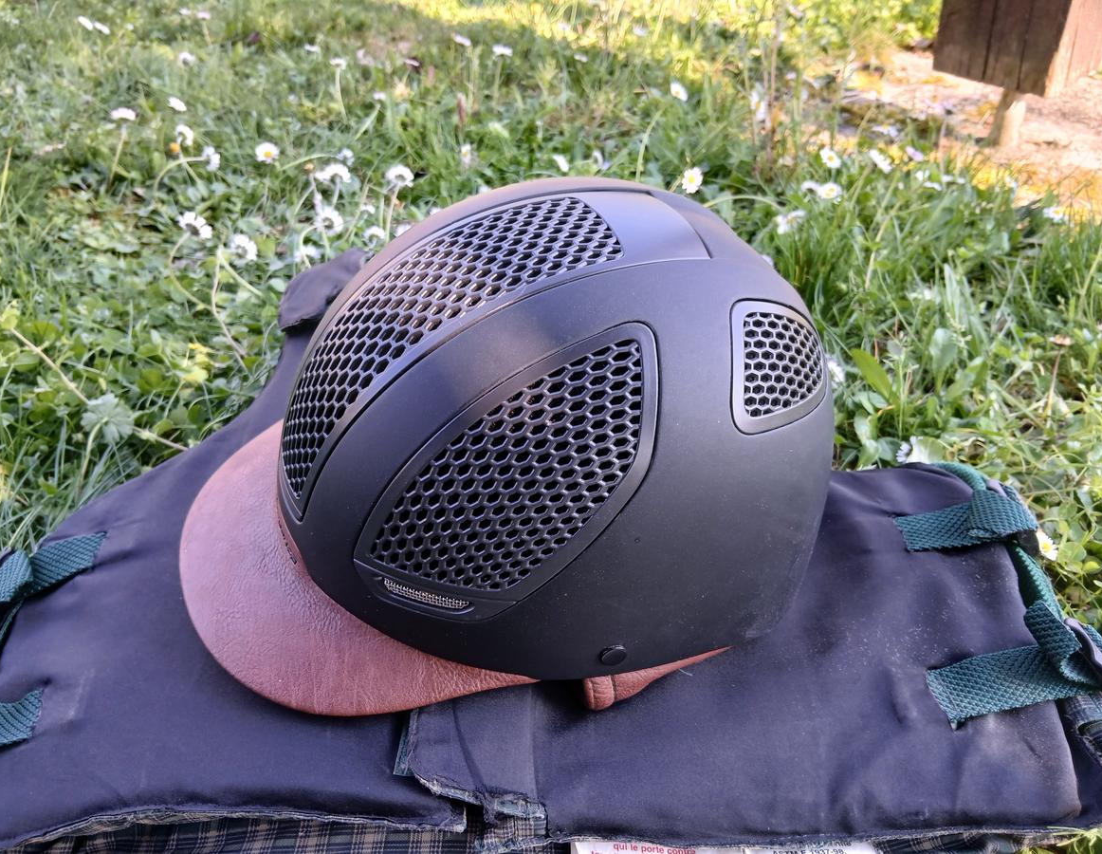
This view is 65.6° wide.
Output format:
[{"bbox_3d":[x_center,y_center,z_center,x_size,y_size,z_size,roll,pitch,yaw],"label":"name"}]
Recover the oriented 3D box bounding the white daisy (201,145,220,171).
[{"bbox_3d":[-0.315,-0.248,0.790,0.012,0.023,0.023,-9,0,-21],"label":"white daisy"}]

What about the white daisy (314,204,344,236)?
[{"bbox_3d":[-0.176,-0.165,0.680,0.024,0.024,0.012,41,34,0],"label":"white daisy"}]

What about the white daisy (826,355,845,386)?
[{"bbox_3d":[0.192,-0.038,0.580,0.021,0.012,0.021,50,38,0],"label":"white daisy"}]

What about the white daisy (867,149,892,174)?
[{"bbox_3d":[0.296,-0.240,0.770,0.025,0.025,0.012,43,75,0],"label":"white daisy"}]

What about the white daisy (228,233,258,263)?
[{"bbox_3d":[-0.238,-0.138,0.660,0.012,0.023,0.023,-33,90,-33],"label":"white daisy"}]

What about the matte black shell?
[{"bbox_3d":[0.009,-0.020,0.400,0.270,0.170,0.225,-3,36,-13],"label":"matte black shell"}]

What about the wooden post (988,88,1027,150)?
[{"bbox_3d":[0.668,-0.450,1.250,0.036,0.085,0.036,-24,43,-30],"label":"wooden post"}]

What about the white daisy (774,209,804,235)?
[{"bbox_3d":[0.190,-0.163,0.680,0.024,0.012,0.024,-13,27,0],"label":"white daisy"}]

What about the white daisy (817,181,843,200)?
[{"bbox_3d":[0.245,-0.208,0.750,0.023,0.012,0.023,-9,49,0],"label":"white daisy"}]

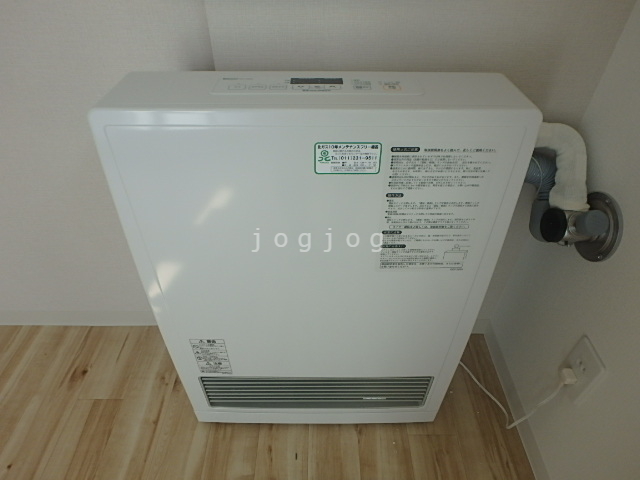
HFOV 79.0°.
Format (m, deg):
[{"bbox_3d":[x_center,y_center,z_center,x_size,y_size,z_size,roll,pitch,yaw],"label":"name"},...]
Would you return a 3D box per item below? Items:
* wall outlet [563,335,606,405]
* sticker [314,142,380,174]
[{"bbox_3d":[0.468,0.235,0.705,0.011,0.120,0.070,1,41,1],"label":"wall outlet"},{"bbox_3d":[0.037,-0.107,0.508,0.087,0.044,0.002,0,33,0],"label":"sticker"}]

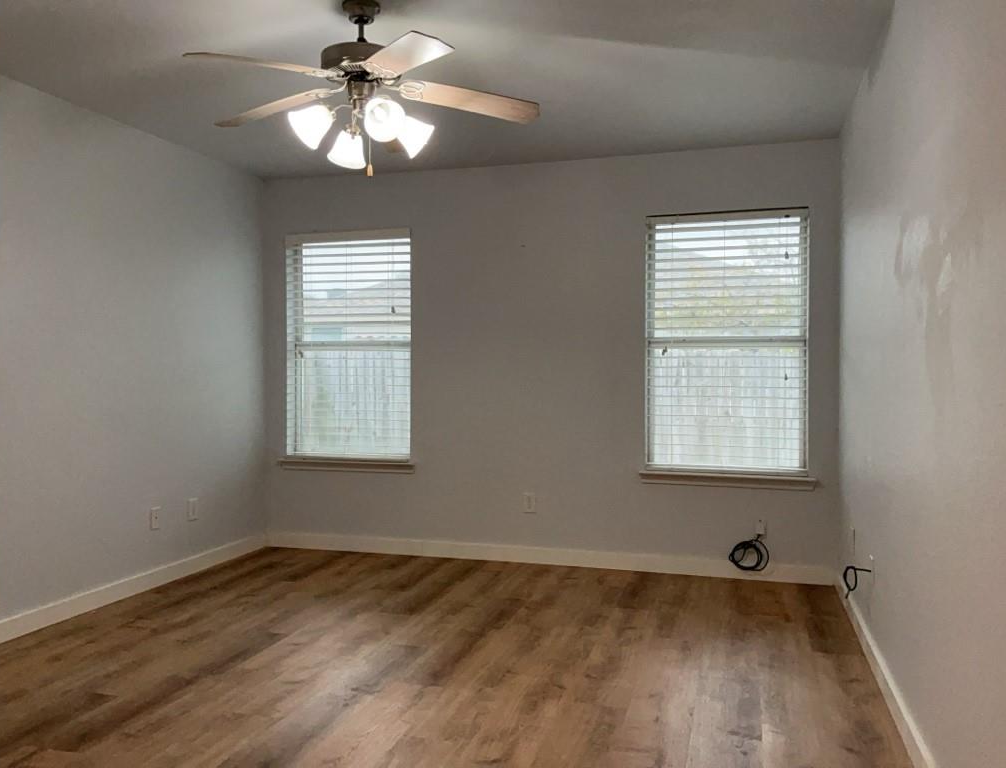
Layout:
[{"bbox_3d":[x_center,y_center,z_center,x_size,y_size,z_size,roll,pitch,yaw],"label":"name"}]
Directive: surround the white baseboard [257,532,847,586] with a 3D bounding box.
[{"bbox_3d":[0.112,1.041,4.824,3.510,0.096,0.015,0,1,17],"label":"white baseboard"}]

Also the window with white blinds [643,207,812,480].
[{"bbox_3d":[1.249,-0.226,4.487,0.872,1.457,0.065,0,1,17],"label":"window with white blinds"}]

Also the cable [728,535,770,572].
[{"bbox_3d":[1.361,0.941,4.417,0.210,0.180,0.040,0,1,17],"label":"cable"}]

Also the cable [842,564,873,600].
[{"bbox_3d":[1.399,0.783,3.156,0.100,0.130,0.085,0,1,17],"label":"cable"}]

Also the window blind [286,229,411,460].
[{"bbox_3d":[-1.005,-0.248,5.158,0.885,1.458,0.065,0,1,17],"label":"window blind"}]

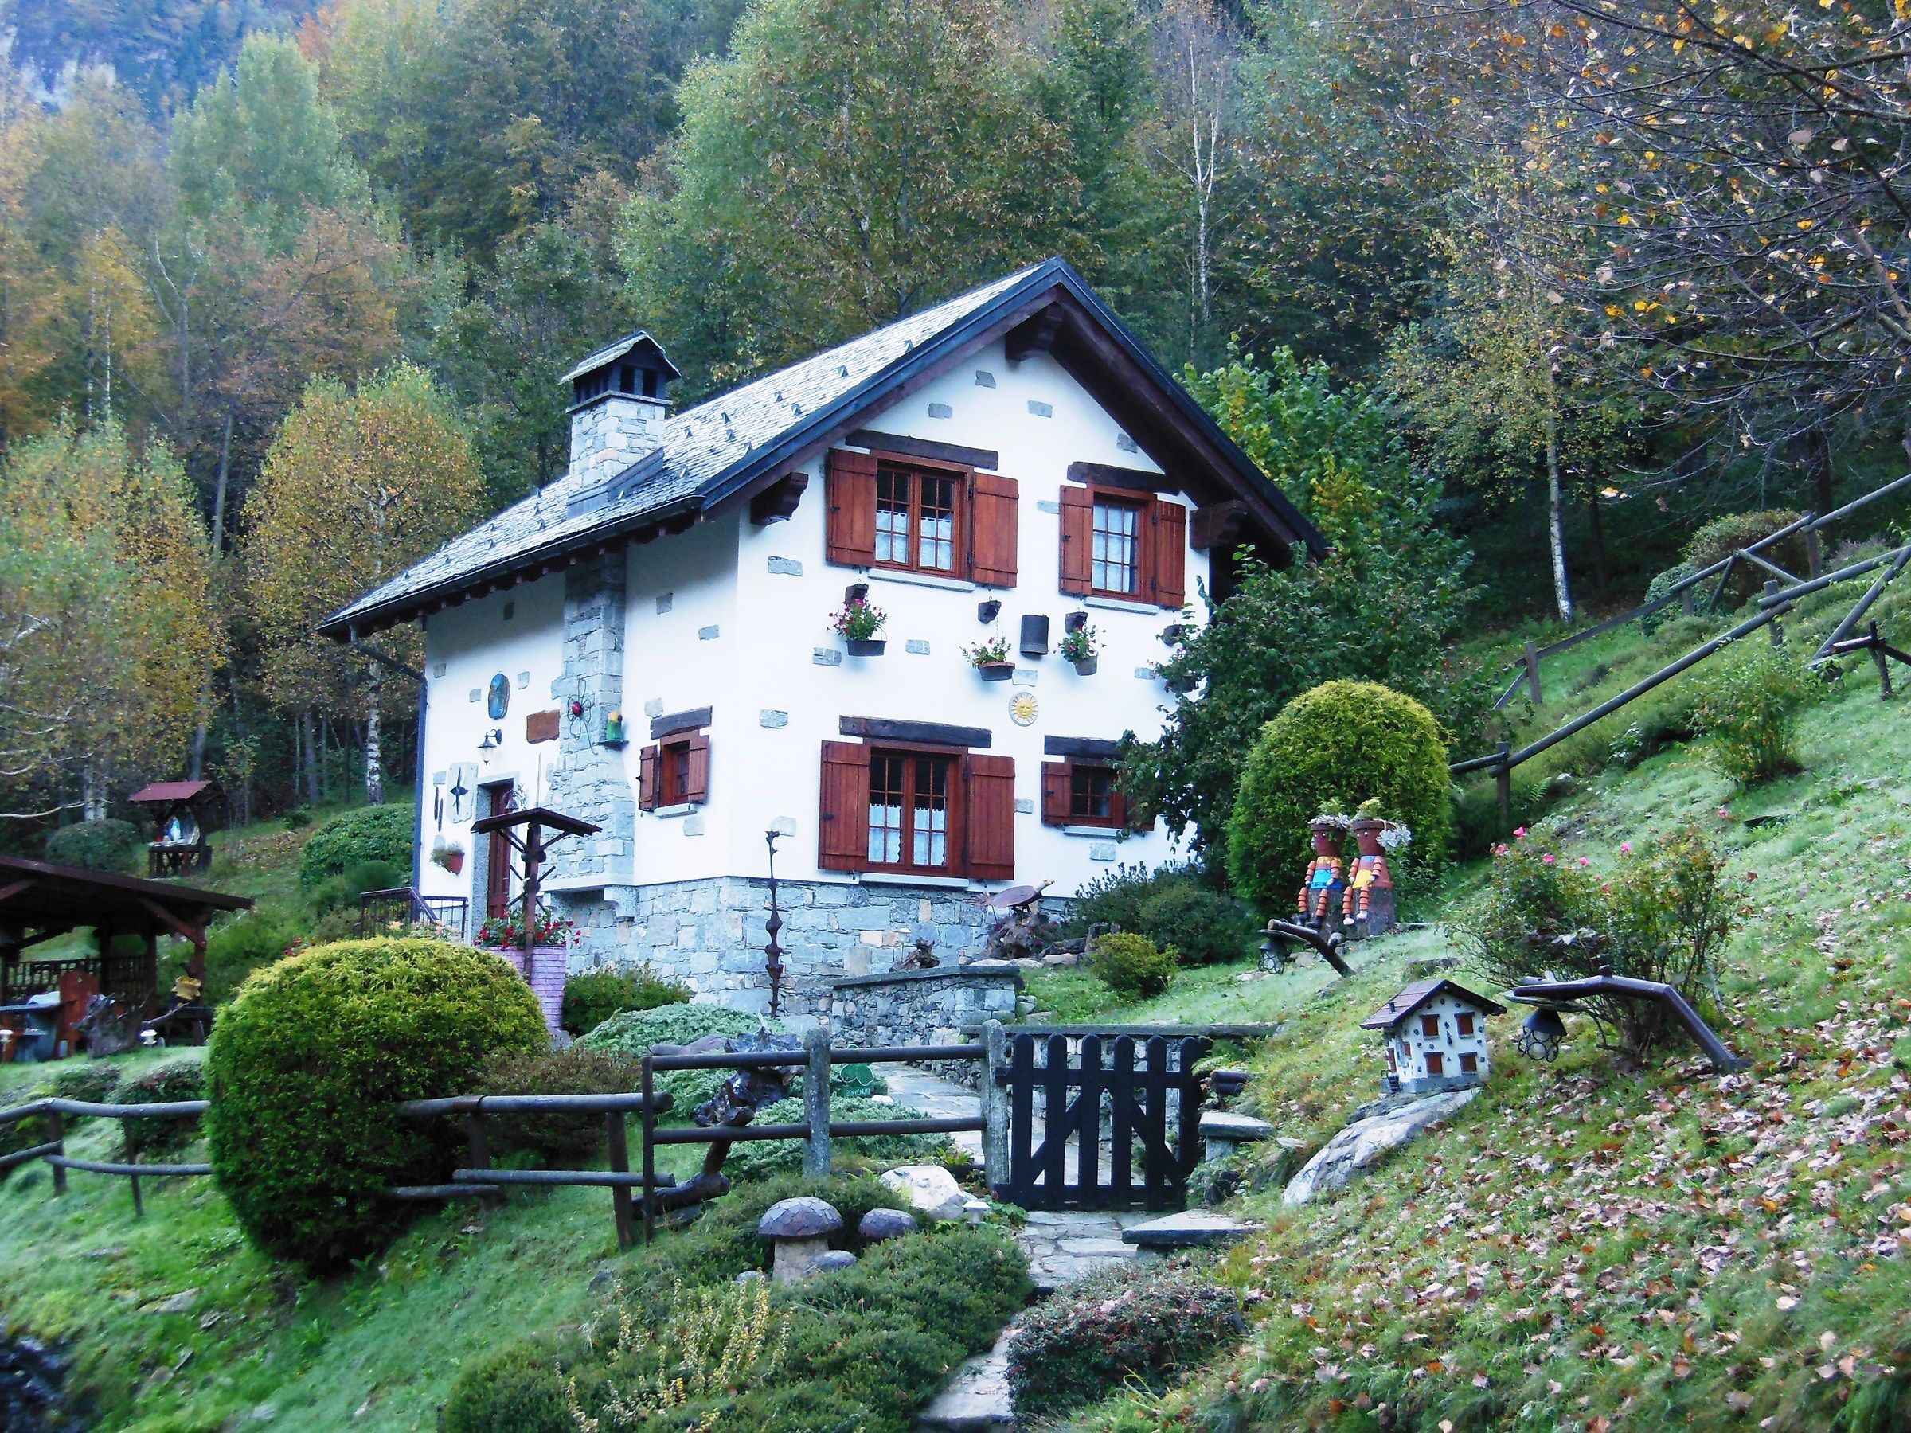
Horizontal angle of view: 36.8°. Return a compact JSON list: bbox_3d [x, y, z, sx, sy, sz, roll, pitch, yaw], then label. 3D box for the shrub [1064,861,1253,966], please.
[{"bbox_3d":[1.782,1.736,25.200,1.500,0.900,1.150,6,-8,-32],"label":"shrub"}]

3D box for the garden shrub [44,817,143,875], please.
[{"bbox_3d":[-12.904,1.979,43.000,1.550,1.050,1.400,3,-8,-17],"label":"garden shrub"}]

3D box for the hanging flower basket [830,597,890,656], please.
[{"bbox_3d":[-0.839,-0.793,25.212,0.440,0.500,0.350,6,-8,-32],"label":"hanging flower basket"}]

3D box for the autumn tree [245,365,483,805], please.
[{"bbox_3d":[-8.650,-1.933,42.000,3.450,6.400,3.400,3,-7,-12],"label":"autumn tree"}]

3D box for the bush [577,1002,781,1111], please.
[{"bbox_3d":[-2.015,2.496,21.000,1.500,0.800,1.250,1,-8,-5],"label":"bush"}]

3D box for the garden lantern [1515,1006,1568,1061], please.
[{"bbox_3d":[2.824,1.525,13.800,0.240,0.260,0.240,-1,-8,11],"label":"garden lantern"}]

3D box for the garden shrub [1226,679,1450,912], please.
[{"bbox_3d":[2.841,0.593,21.300,1.650,1.750,1.650,1,-7,0],"label":"garden shrub"}]

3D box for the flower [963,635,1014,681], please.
[{"bbox_3d":[0.319,-0.546,27.289,0.400,0.410,0.300,6,-9,-34],"label":"flower"}]

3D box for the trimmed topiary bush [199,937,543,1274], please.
[{"bbox_3d":[-3.601,2.398,17.800,2.100,2.050,2.050,1,-7,0],"label":"trimmed topiary bush"}]

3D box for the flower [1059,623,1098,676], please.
[{"bbox_3d":[1.134,-0.625,26.433,0.350,0.480,0.310,6,-8,-32],"label":"flower"}]

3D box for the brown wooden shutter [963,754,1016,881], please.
[{"bbox_3d":[0.338,1.015,29.083,0.560,1.228,0.050,6,-8,-32],"label":"brown wooden shutter"}]

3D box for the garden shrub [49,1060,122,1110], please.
[{"bbox_3d":[-7.428,3.154,24.500,0.650,0.500,0.600,1,-7,0],"label":"garden shrub"}]

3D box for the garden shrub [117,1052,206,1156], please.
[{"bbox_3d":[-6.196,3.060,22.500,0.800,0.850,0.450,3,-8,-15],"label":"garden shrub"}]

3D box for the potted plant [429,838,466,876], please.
[{"bbox_3d":[-5.911,1.634,33.429,0.320,0.430,0.400,6,-8,-32],"label":"potted plant"}]

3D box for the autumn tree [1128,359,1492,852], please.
[{"bbox_3d":[3.604,-1.059,29.300,3.700,5.500,3.400,0,-8,7],"label":"autumn tree"}]

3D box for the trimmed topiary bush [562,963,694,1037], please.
[{"bbox_3d":[-3.283,2.824,28.500,1.300,0.780,1.100,1,-7,0],"label":"trimmed topiary bush"}]

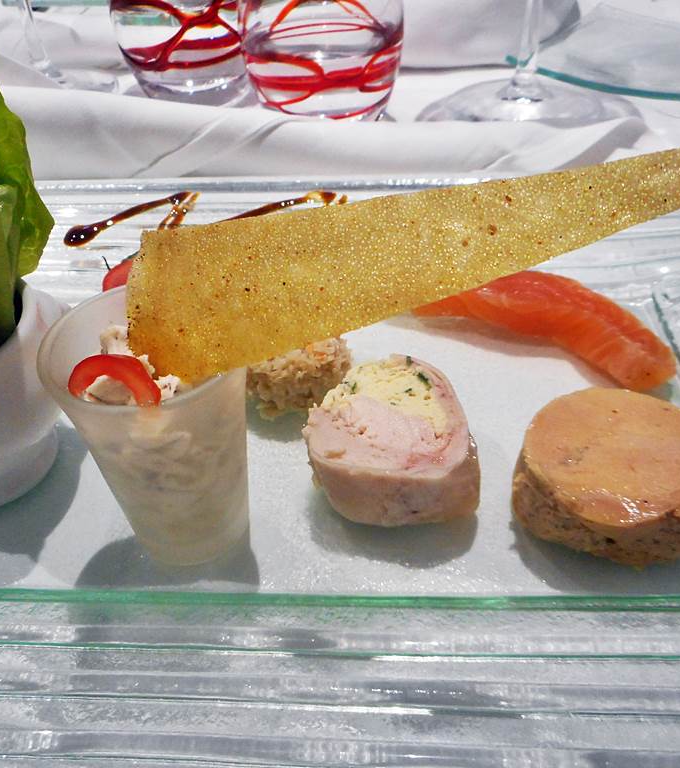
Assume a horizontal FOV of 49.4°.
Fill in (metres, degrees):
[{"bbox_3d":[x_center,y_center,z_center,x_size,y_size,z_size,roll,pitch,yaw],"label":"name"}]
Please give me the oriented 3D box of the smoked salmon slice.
[{"bbox_3d":[0.063,-0.023,0.228,0.081,0.016,0.033,22,48,24],"label":"smoked salmon slice"}]

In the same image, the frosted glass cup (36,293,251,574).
[{"bbox_3d":[-0.037,0.013,0.164,0.040,0.057,0.040,-2,43,0],"label":"frosted glass cup"}]

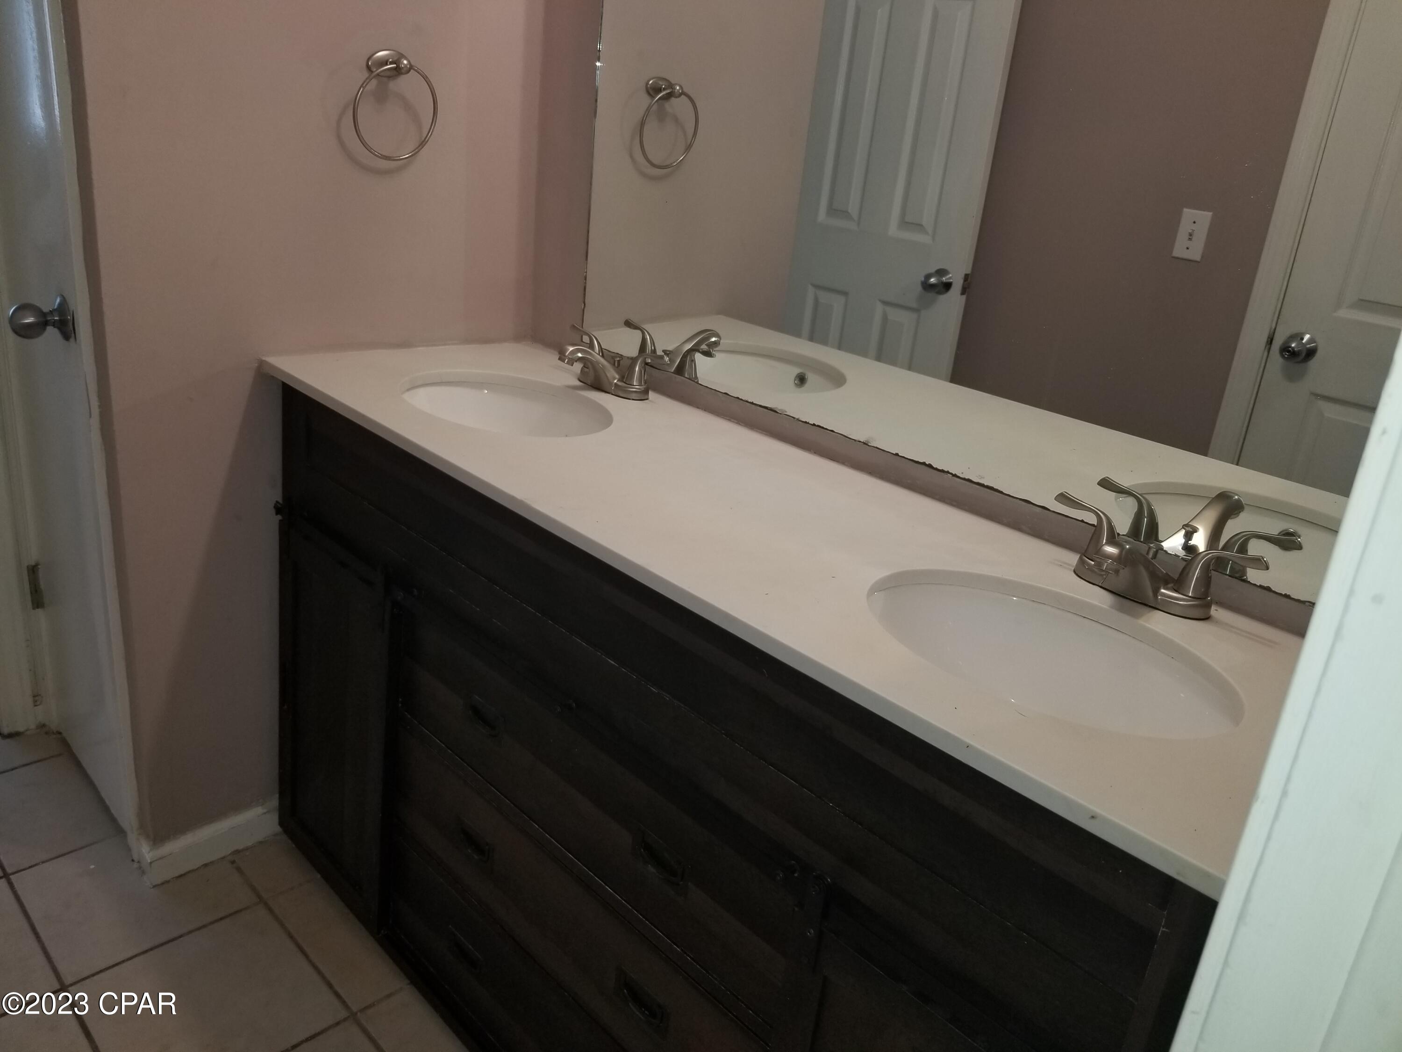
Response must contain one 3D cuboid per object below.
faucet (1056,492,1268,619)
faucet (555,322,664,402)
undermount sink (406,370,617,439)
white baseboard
[{"bbox_3d":[0.488,0.046,1.200,0.248,0.092,0.172,26,27,39],"label":"faucet"},{"bbox_3d":[-0.177,-0.274,1.797,0.249,0.092,0.165,26,27,39],"label":"faucet"},{"bbox_3d":[-0.313,-0.128,1.713,0.400,0.154,0.330,26,27,39],"label":"undermount sink"},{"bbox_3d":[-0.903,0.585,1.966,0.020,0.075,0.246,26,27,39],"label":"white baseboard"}]

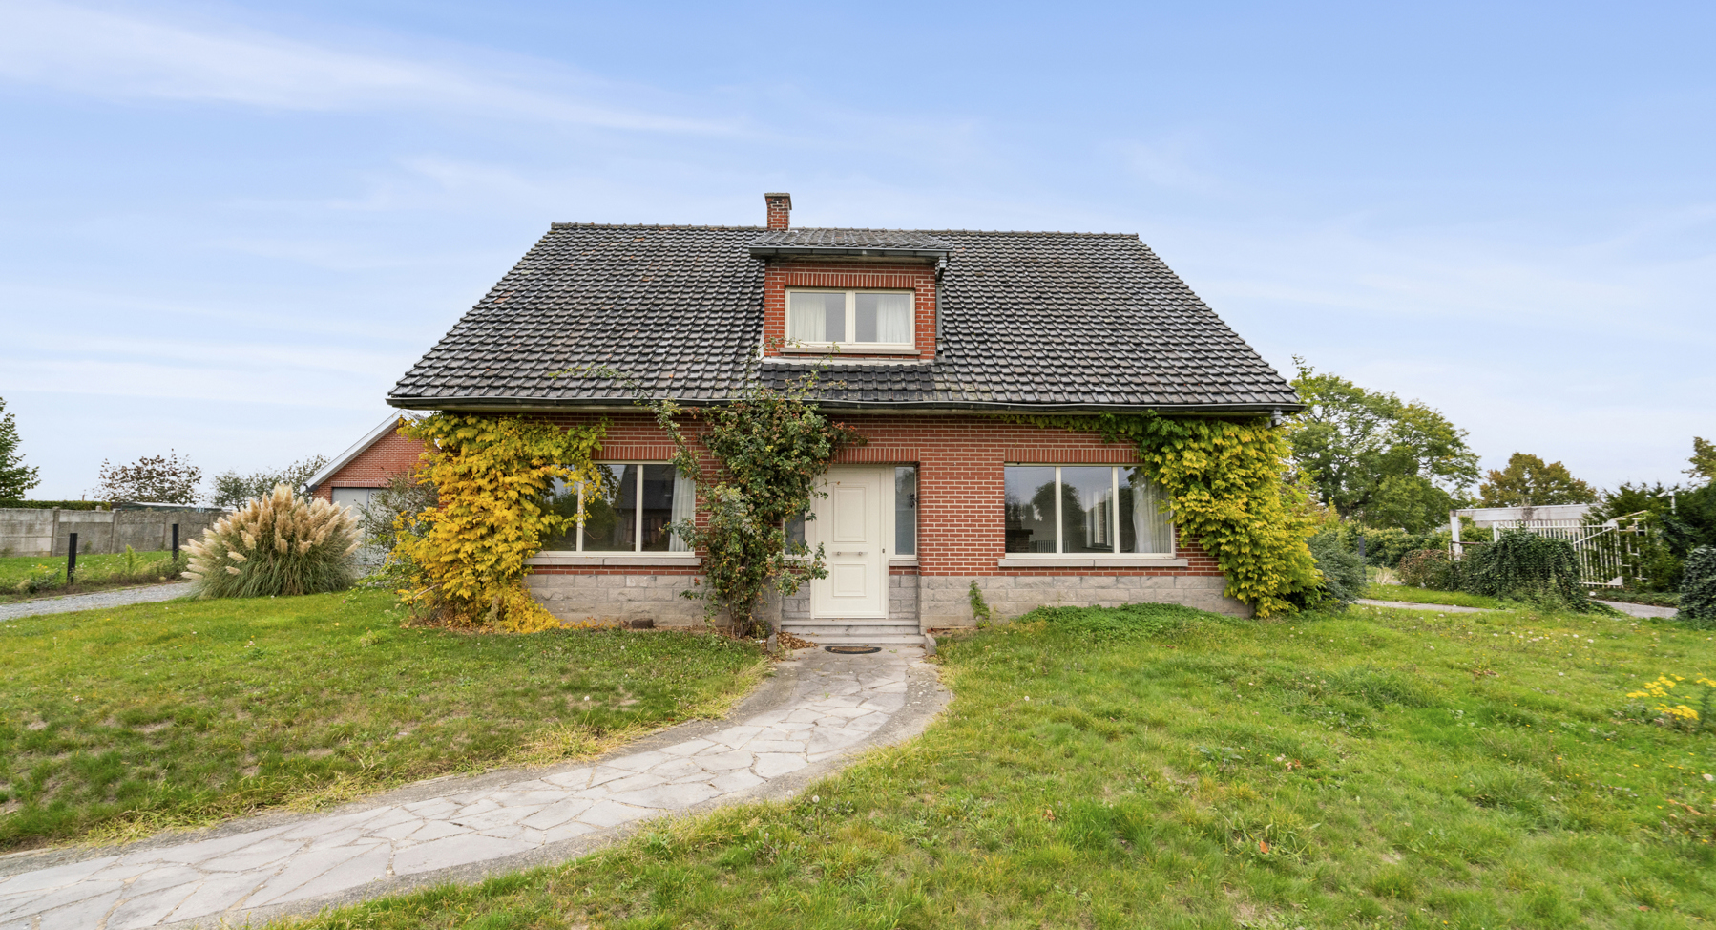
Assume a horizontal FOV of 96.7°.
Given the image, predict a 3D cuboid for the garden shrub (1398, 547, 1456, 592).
[{"bbox_3d":[12.265,2.232,16.423,1.150,0.910,1.200,0,-5,-2],"label":"garden shrub"}]

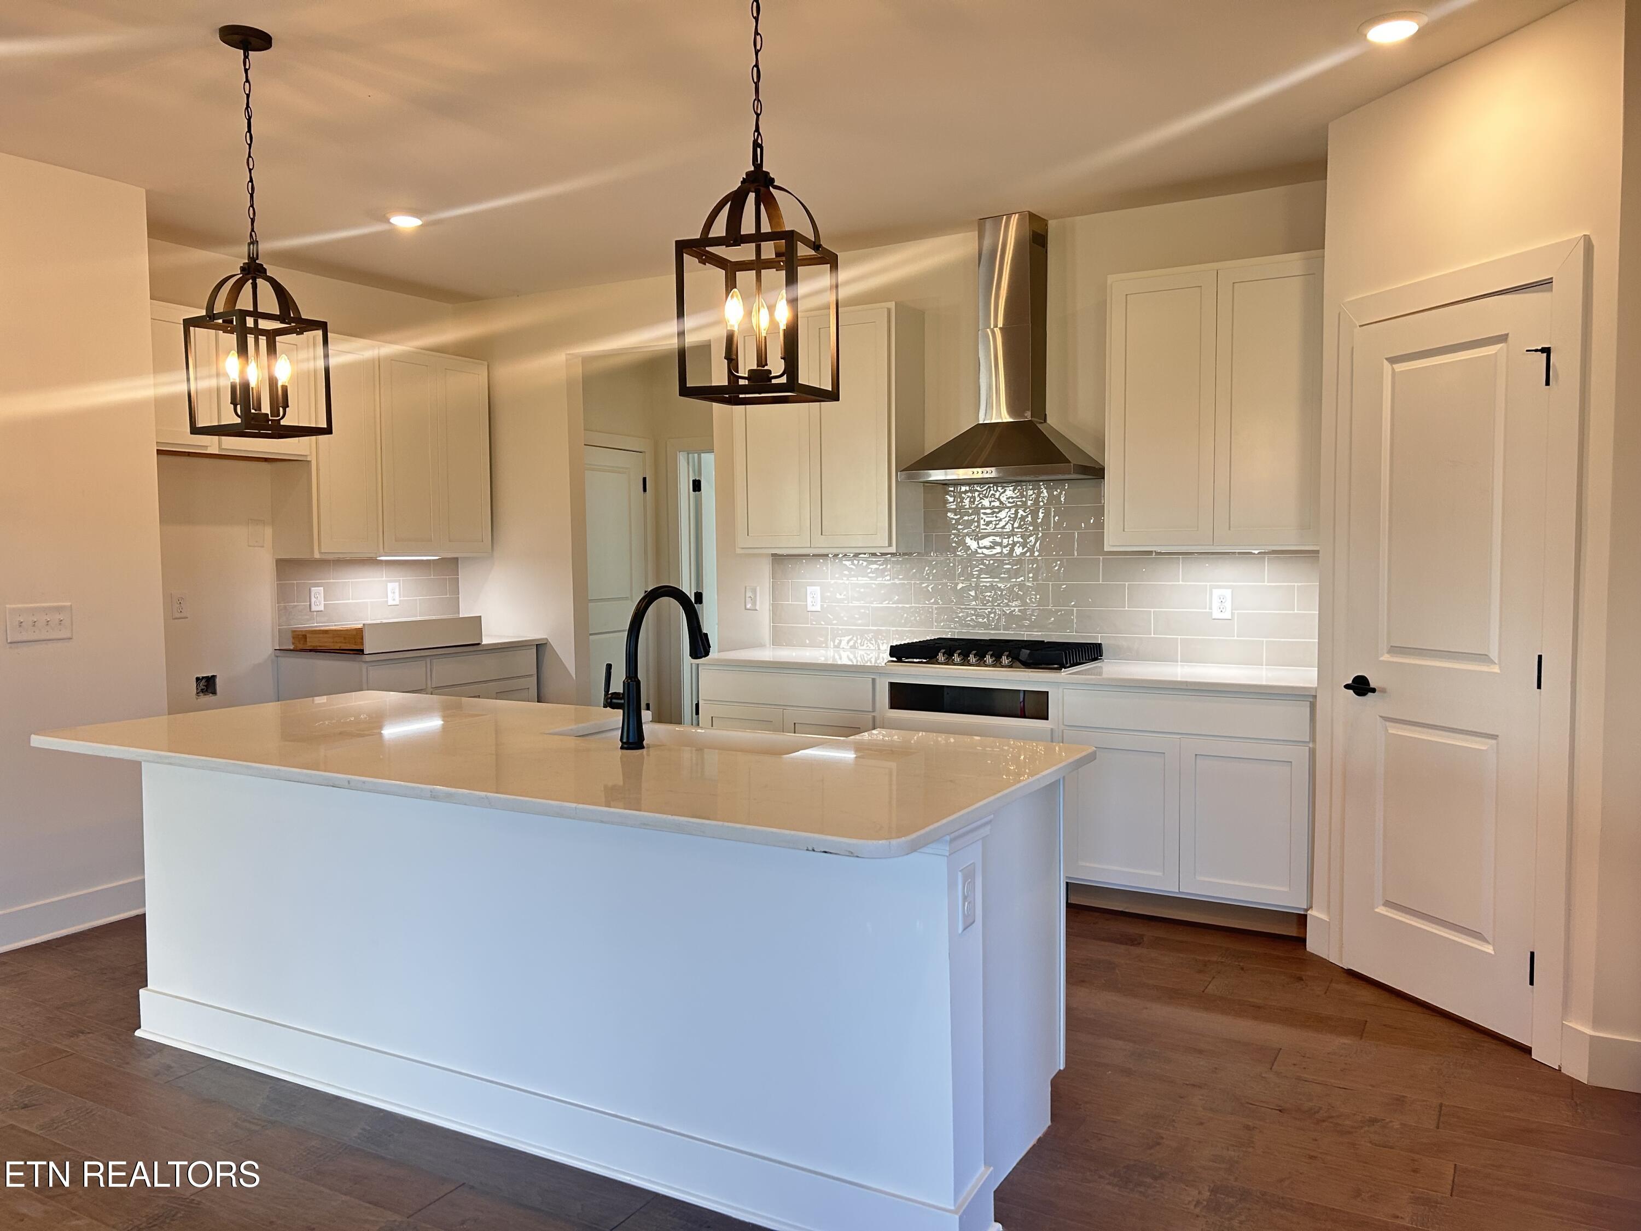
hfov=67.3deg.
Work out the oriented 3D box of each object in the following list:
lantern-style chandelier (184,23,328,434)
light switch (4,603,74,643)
[{"bbox_3d":[-1.522,-1.018,3.315,0.257,1.053,0.257,2,4,34],"label":"lantern-style chandelier"},{"bbox_3d":[-2.767,0.026,4.383,0.014,0.133,0.222,1,4,29],"label":"light switch"}]

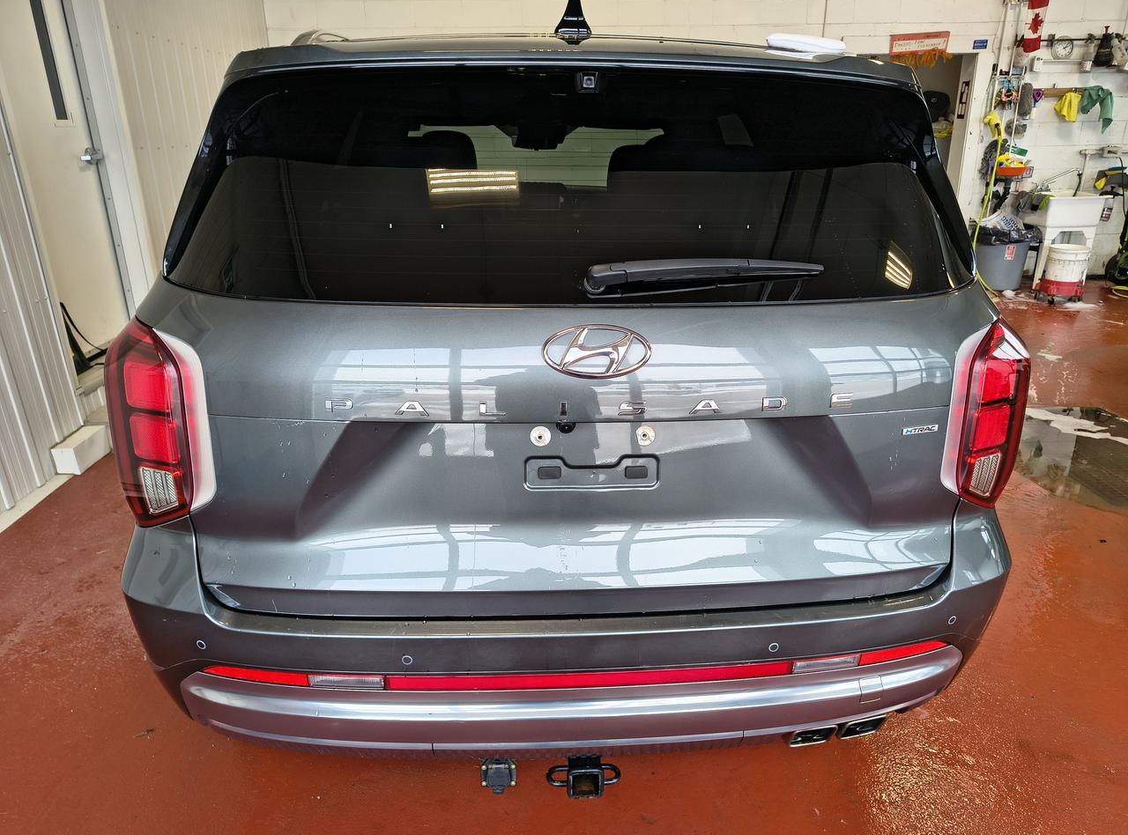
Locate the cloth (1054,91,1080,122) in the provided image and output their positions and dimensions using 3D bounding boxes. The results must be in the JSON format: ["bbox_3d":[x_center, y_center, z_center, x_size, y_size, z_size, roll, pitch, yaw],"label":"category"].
[{"bbox_3d":[4.479,-2.760,6.963,0.230,0.250,0.100,-1,20,-2],"label":"cloth"}]

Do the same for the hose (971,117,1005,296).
[{"bbox_3d":[3.751,-1.884,6.896,0.400,1.520,0.600,-1,20,-2],"label":"hose"}]

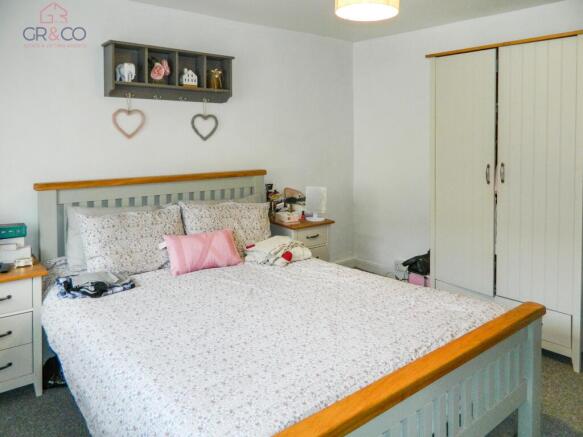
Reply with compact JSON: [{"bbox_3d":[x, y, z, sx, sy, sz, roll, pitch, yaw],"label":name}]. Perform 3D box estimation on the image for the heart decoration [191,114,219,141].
[{"bbox_3d":[-0.655,-0.689,3.190,0.212,0.190,0.025,-7,12,-38],"label":"heart decoration"}]

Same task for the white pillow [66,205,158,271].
[{"bbox_3d":[-1.100,0.091,2.739,0.660,0.380,0.150,-7,-2,-38],"label":"white pillow"}]

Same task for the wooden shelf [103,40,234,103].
[{"bbox_3d":[-0.823,-1.004,2.951,0.880,0.330,0.150,-7,12,-38],"label":"wooden shelf"}]

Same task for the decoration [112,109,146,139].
[{"bbox_3d":[-1.095,-0.641,2.846,0.215,0.195,0.025,-7,12,-38],"label":"decoration"}]

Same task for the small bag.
[{"bbox_3d":[1.015,0.331,3.335,0.250,0.200,0.270,-7,12,-38],"label":"small bag"}]

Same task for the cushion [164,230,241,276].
[{"bbox_3d":[-0.558,0.203,2.650,0.440,0.230,0.120,-7,-15,-38],"label":"cushion"}]

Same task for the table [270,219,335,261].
[{"bbox_3d":[0.074,0.341,3.669,0.450,0.620,0.400,-7,12,-38],"label":"table"}]

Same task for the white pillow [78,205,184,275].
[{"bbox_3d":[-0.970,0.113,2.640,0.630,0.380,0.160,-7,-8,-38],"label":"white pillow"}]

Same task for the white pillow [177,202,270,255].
[{"bbox_3d":[-0.472,0.054,3.145,0.680,0.380,0.150,-7,-5,-38],"label":"white pillow"}]

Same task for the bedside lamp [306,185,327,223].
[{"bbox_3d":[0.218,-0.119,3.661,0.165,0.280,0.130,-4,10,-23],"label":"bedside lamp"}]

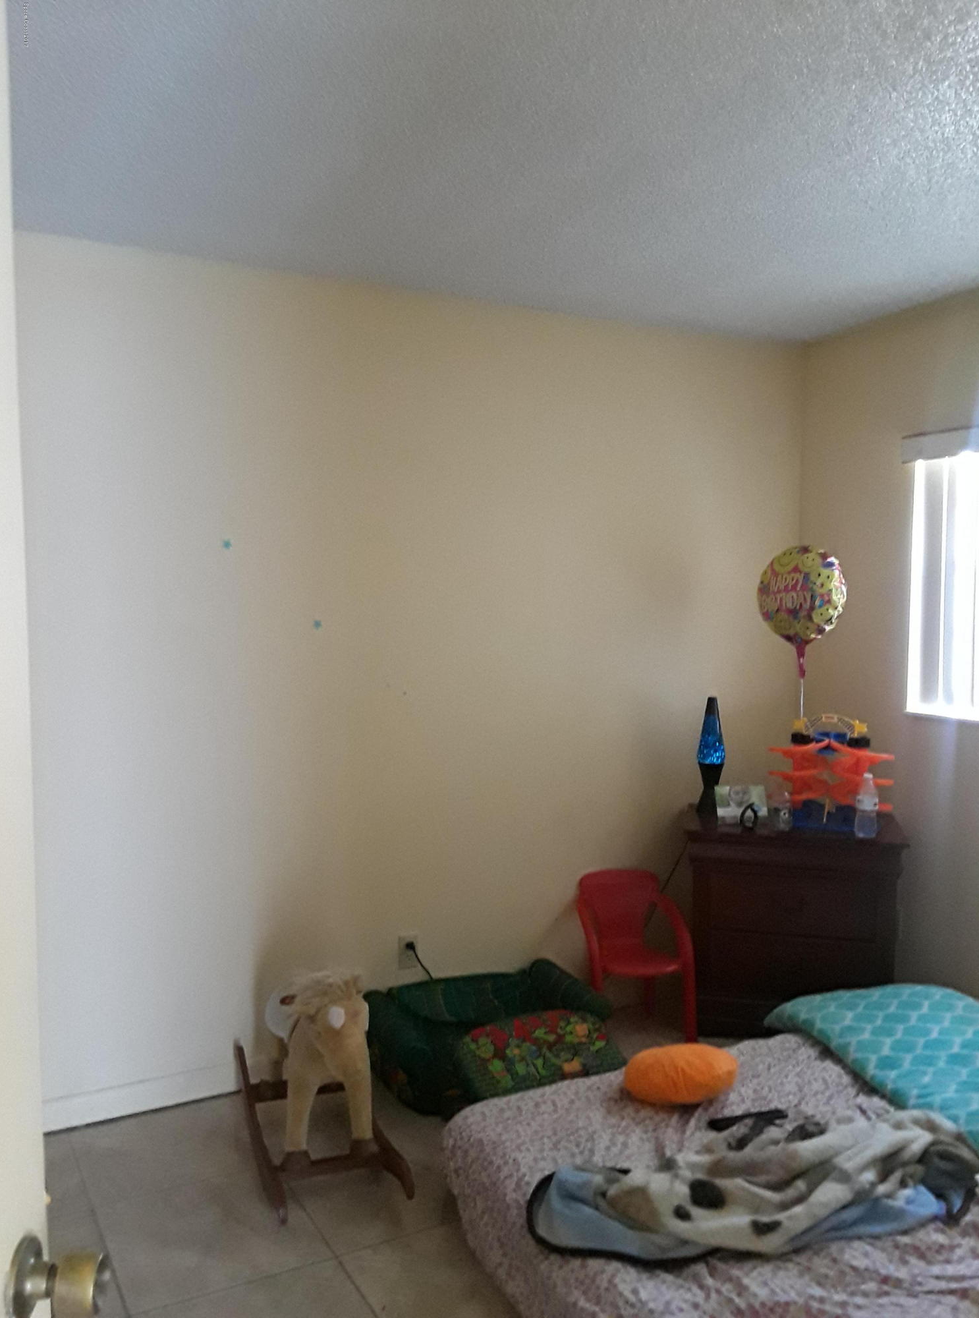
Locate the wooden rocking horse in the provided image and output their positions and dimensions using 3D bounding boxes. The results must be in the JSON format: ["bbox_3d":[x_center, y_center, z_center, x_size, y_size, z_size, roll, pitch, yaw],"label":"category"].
[{"bbox_3d":[-0.469,1.038,2.862,0.320,0.580,0.790,-2,3,-20],"label":"wooden rocking horse"}]

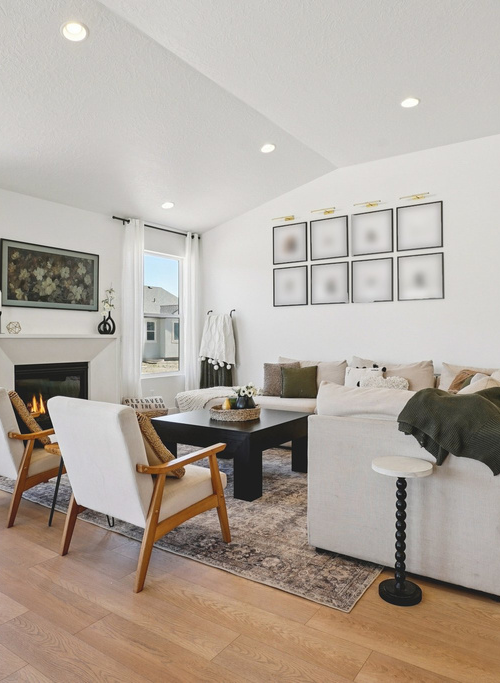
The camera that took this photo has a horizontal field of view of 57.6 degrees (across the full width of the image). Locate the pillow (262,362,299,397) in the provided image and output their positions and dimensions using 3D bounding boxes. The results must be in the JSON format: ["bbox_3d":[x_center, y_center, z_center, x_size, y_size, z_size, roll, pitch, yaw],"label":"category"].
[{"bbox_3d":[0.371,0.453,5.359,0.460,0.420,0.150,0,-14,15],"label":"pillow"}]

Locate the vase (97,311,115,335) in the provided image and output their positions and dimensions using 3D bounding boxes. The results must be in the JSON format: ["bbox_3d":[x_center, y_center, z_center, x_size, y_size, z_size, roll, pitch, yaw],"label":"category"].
[{"bbox_3d":[-1.735,-0.227,5.521,0.100,0.285,0.240,0,1,36],"label":"vase"}]

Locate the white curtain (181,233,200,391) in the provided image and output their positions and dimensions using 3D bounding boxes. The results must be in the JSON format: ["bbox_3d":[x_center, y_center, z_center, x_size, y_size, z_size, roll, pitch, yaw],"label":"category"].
[{"bbox_3d":[-0.860,-0.281,6.843,0.120,2.690,0.270,0,1,35],"label":"white curtain"}]

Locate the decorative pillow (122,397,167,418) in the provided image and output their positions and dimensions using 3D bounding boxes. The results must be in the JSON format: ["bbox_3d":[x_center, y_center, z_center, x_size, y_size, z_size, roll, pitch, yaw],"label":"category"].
[{"bbox_3d":[-1.286,0.806,5.600,0.550,0.310,0.140,0,-32,-28],"label":"decorative pillow"}]

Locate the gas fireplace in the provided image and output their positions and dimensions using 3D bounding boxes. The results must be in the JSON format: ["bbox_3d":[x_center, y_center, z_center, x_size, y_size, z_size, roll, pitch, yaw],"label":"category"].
[{"bbox_3d":[-2.199,0.660,5.024,0.200,0.820,0.860,0,1,35],"label":"gas fireplace"}]

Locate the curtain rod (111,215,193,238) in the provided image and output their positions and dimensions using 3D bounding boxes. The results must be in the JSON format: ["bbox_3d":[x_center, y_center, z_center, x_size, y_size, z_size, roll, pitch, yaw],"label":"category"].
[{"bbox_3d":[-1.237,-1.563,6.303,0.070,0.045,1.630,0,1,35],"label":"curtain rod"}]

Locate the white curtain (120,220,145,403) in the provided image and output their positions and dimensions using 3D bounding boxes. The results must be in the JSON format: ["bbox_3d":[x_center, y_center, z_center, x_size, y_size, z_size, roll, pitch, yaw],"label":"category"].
[{"bbox_3d":[-1.509,-0.252,5.864,0.120,2.660,0.290,0,1,35],"label":"white curtain"}]

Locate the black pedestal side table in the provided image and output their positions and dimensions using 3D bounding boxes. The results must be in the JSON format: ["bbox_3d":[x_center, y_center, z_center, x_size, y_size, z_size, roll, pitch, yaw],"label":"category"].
[{"bbox_3d":[0.685,0.845,2.053,0.285,0.570,0.285,0,0,4],"label":"black pedestal side table"}]

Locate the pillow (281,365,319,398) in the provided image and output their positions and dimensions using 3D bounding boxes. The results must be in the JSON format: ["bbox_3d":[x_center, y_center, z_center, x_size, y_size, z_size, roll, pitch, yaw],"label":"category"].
[{"bbox_3d":[0.594,0.492,5.460,0.440,0.410,0.140,0,-18,7],"label":"pillow"}]

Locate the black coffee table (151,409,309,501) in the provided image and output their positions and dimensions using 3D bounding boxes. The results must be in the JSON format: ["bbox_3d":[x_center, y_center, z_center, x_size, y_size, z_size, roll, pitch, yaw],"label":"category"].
[{"bbox_3d":[-0.123,0.863,3.780,0.960,0.472,0.955,0,1,35],"label":"black coffee table"}]

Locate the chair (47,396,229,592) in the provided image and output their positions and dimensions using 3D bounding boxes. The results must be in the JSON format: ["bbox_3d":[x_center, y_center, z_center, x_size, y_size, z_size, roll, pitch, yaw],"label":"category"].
[{"bbox_3d":[-0.592,0.701,2.445,0.650,0.860,0.750,0,1,36],"label":"chair"}]

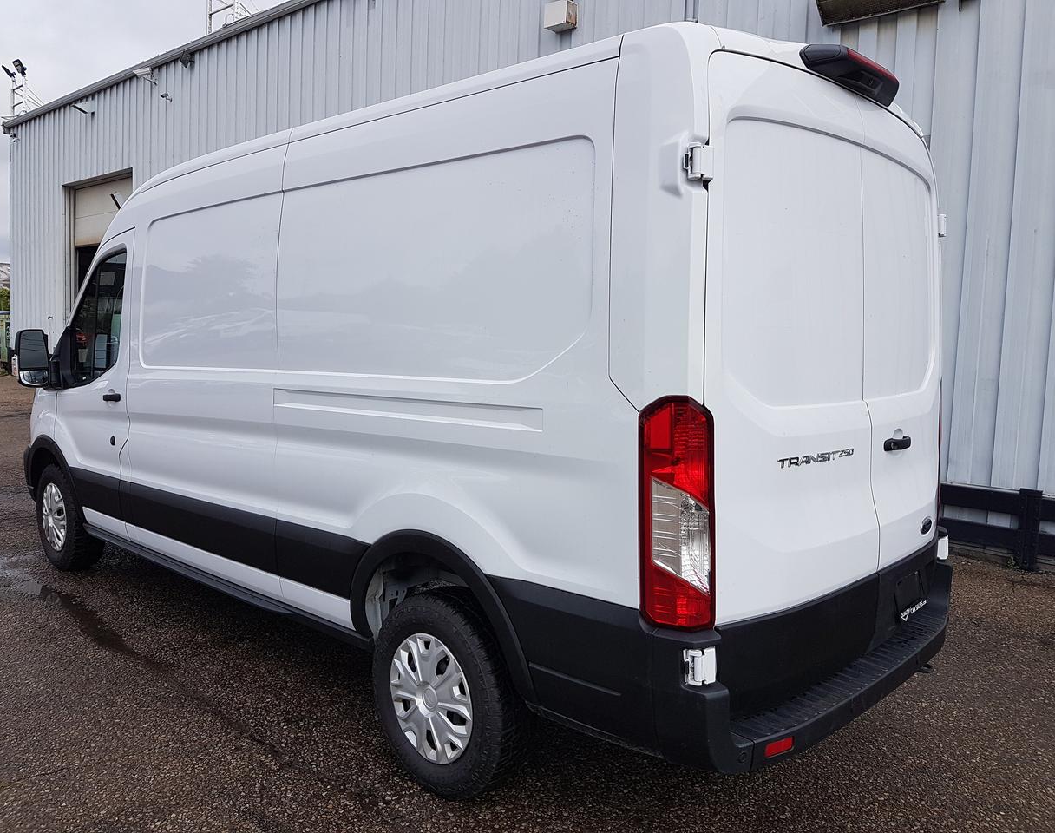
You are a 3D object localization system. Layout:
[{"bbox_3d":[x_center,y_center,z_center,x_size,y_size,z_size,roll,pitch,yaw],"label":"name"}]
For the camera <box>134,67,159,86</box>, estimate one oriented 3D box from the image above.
[{"bbox_3d":[-6.202,-5.540,13.552,0.440,0.280,0.200,-2,6,-32],"label":"camera"}]

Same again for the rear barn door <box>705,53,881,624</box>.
[{"bbox_3d":[0.733,-0.198,2.377,0.930,1.550,0.140,-5,3,-44],"label":"rear barn door"}]

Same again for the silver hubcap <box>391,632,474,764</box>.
[{"bbox_3d":[-0.325,0.948,2.816,0.438,0.438,0.070,6,8,43],"label":"silver hubcap"}]

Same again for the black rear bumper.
[{"bbox_3d":[0.914,0.639,2.922,0.820,0.430,2.030,6,8,43],"label":"black rear bumper"}]

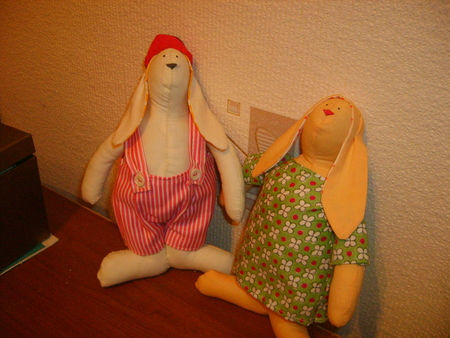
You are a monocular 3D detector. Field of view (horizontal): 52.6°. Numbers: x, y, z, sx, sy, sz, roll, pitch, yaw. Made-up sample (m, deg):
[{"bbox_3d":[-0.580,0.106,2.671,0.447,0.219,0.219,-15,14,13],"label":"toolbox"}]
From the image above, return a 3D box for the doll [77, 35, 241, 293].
[{"bbox_3d":[-0.078,-0.013,0.575,0.200,0.304,0.114,0,19,-3],"label":"doll"}]

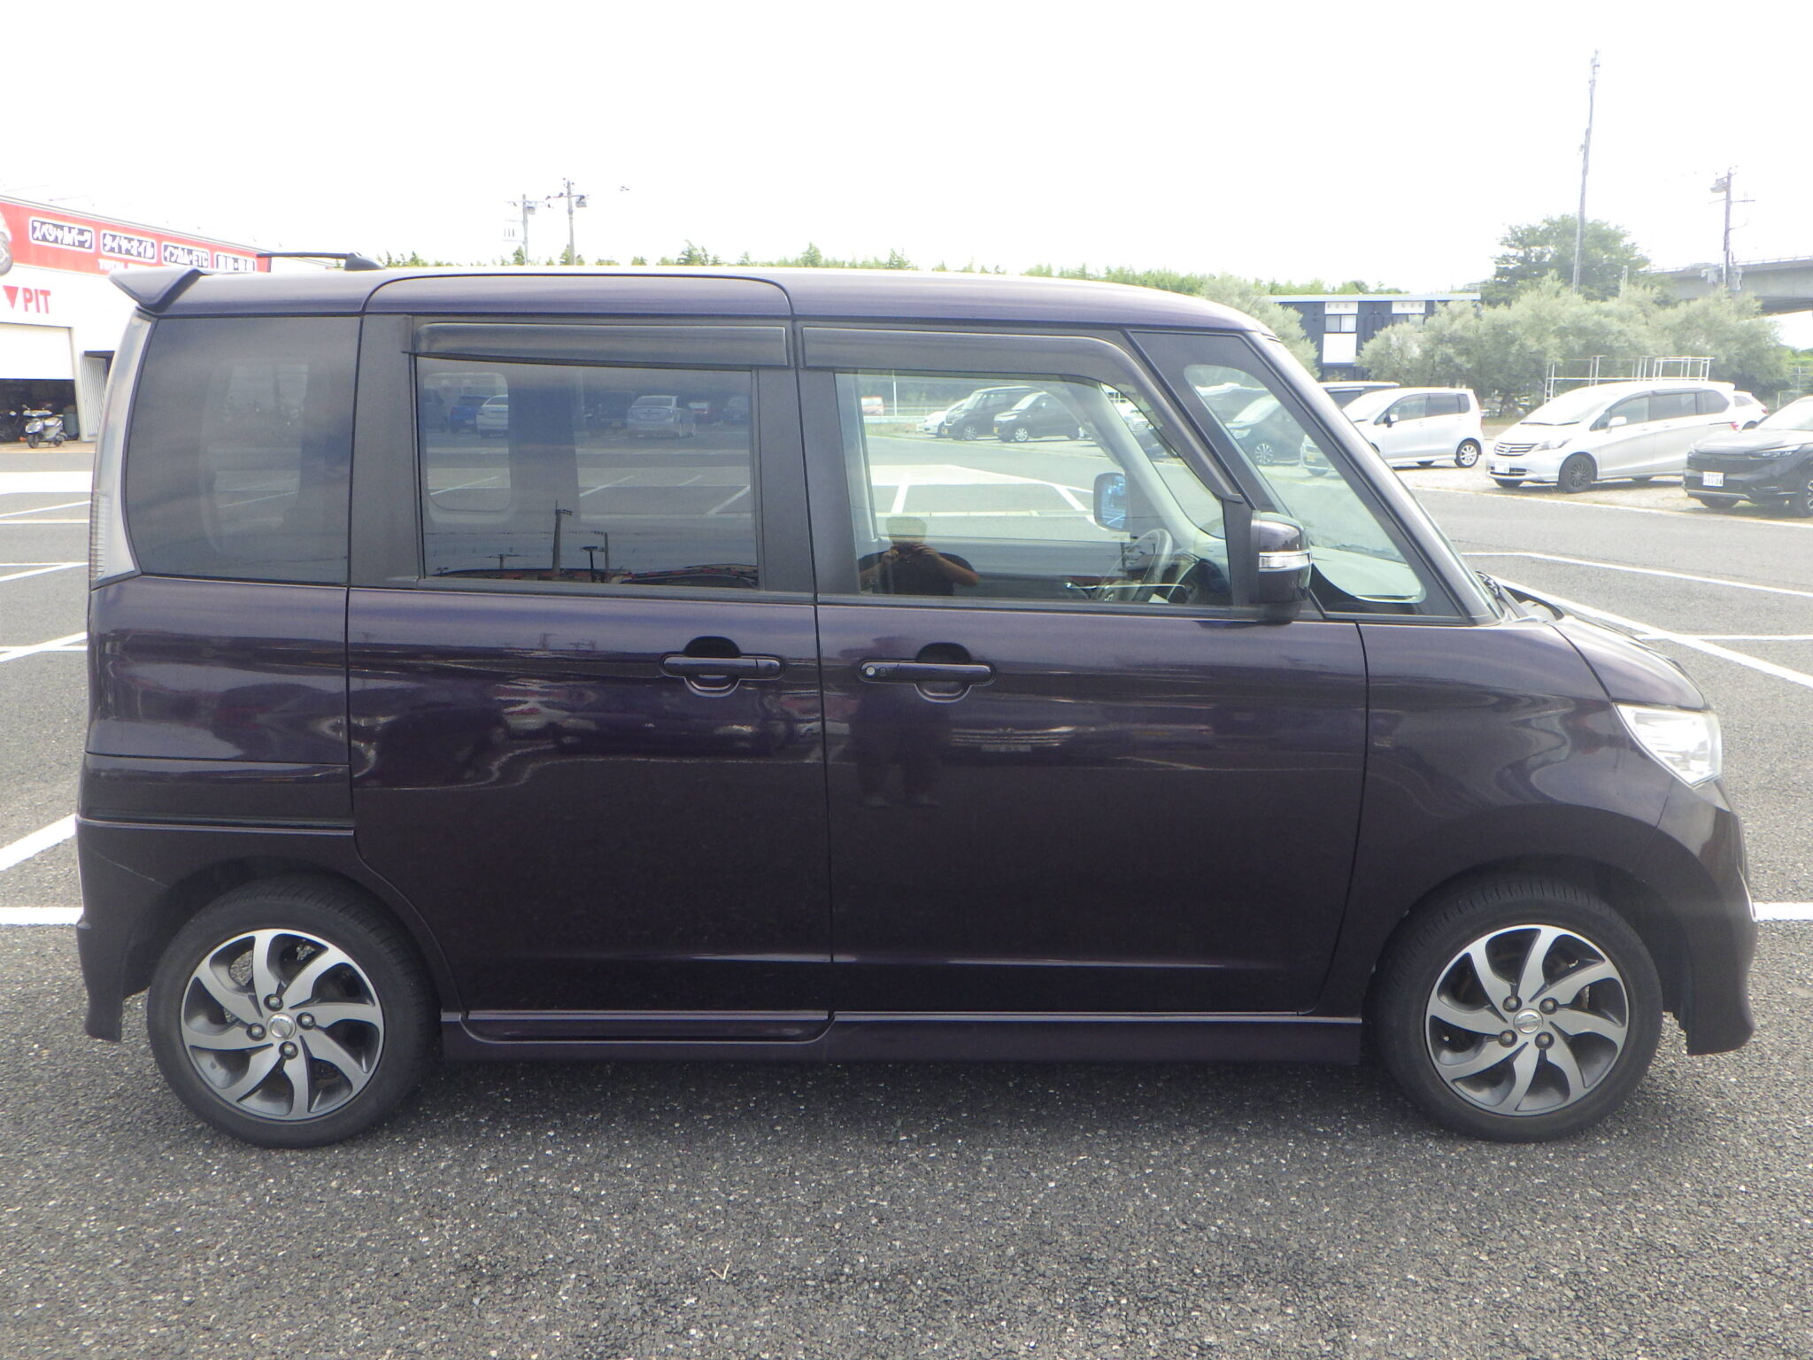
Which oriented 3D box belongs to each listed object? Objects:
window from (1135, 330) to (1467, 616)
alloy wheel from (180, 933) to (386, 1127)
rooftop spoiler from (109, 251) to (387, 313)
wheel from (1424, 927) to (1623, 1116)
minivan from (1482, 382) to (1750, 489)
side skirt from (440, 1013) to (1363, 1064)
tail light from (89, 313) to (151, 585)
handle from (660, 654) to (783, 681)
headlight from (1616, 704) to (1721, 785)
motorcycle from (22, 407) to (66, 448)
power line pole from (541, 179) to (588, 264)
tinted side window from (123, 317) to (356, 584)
[{"bbox_3d":[0.720,-0.369,2.691,0.615,0.520,0.080,-1,2,-4],"label":"window"},{"bbox_3d":[-1.200,0.653,2.881,0.405,0.405,0.150,0,11,0],"label":"alloy wheel"},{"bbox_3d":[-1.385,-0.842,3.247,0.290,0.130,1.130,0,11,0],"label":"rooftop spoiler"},{"bbox_3d":[1.200,0.650,2.895,0.405,0.405,0.150,0,11,0],"label":"wheel"},{"bbox_3d":[11.889,-4.133,24.714,4.215,1.715,1.695,-3,11,-15],"label":"minivan"},{"bbox_3d":[-0.008,0.684,2.848,1.770,0.100,0.080,0,11,0],"label":"side skirt"},{"bbox_3d":[-1.476,-0.425,2.725,0.190,0.520,0.170,0,11,0],"label":"tail light"},{"bbox_3d":[-0.337,-0.021,2.685,0.217,0.042,0.045,0,8,0],"label":"handle"},{"bbox_3d":[1.494,0.094,2.928,0.330,0.180,0.330,0,11,0],"label":"headlight"},{"bbox_3d":[-22.689,-6.650,38.638,0.710,1.140,1.760,0,11,-1],"label":"motorcycle"},{"bbox_3d":[-15.685,-17.782,69.906,1.900,11.630,1.000,0,11,0],"label":"power line pole"},{"bbox_3d":[-1.205,-0.410,2.670,0.440,0.480,0.060,1,3,3],"label":"tinted side window"}]

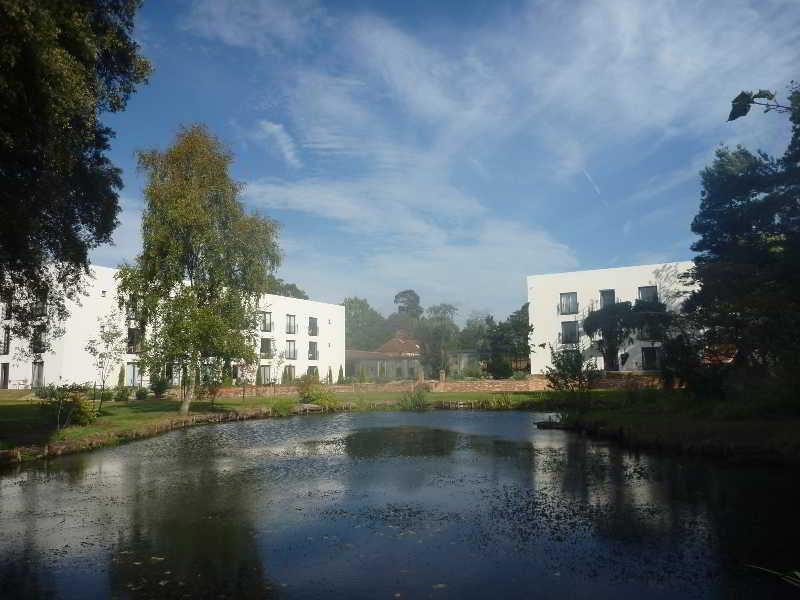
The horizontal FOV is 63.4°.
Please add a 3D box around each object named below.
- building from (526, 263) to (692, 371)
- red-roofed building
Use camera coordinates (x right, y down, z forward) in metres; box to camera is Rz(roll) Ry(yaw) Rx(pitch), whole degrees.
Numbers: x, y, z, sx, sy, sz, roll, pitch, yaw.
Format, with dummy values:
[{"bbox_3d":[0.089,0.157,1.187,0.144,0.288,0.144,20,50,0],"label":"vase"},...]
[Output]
[{"bbox_3d":[24.871,2.843,71.274,17.000,10.400,14.000,-5,-8,31],"label":"building"},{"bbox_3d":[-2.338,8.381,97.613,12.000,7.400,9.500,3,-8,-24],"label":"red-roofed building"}]

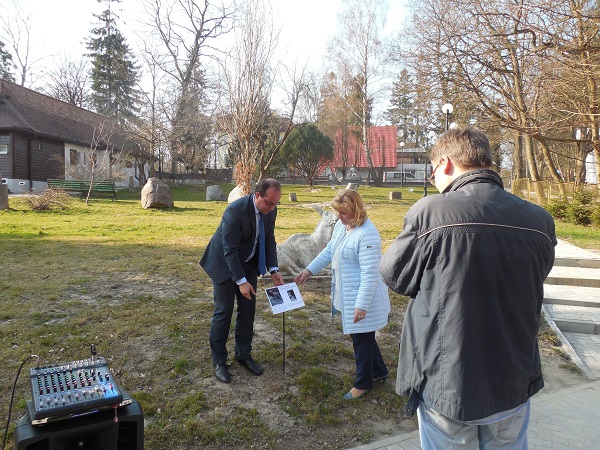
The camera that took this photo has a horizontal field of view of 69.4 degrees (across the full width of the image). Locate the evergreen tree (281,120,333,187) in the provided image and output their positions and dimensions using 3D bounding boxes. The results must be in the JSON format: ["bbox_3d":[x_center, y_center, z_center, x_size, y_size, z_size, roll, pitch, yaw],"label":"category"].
[{"bbox_3d":[0.548,-5.088,31.655,4.000,4.750,3.900,0,6,0],"label":"evergreen tree"}]

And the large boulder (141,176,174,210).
[{"bbox_3d":[-4.657,-1.107,14.160,1.080,1.000,0.900,0,6,0],"label":"large boulder"}]

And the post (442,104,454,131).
[{"bbox_3d":[5.397,-2.586,15.823,0.420,3.620,0.420,0,6,0],"label":"post"}]

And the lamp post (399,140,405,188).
[{"bbox_3d":[8.215,-4.834,34.694,0.420,3.650,0.420,0,6,0],"label":"lamp post"}]

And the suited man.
[{"bbox_3d":[-0.480,0.448,3.681,0.700,1.670,0.580,5,7,41],"label":"suited man"}]

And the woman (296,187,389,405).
[{"bbox_3d":[0.340,0.522,3.387,0.740,1.620,0.500,-3,6,-25],"label":"woman"}]

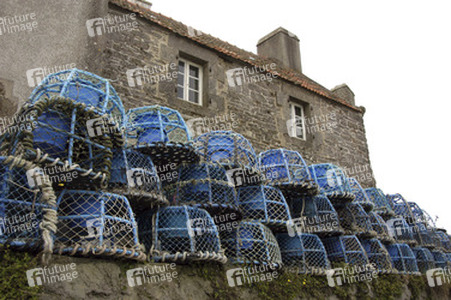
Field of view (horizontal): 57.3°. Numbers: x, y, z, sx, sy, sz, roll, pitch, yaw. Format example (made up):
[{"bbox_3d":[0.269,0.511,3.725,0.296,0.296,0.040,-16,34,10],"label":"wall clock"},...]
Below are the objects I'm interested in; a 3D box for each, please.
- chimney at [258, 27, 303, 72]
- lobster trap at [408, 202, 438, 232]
[{"bbox_3d":[2.048,-3.408,15.508,1.020,1.650,1.250,15,-26,-36],"label":"chimney"},{"bbox_3d":[3.099,1.131,6.952,0.640,0.423,0.640,18,-26,-41],"label":"lobster trap"}]

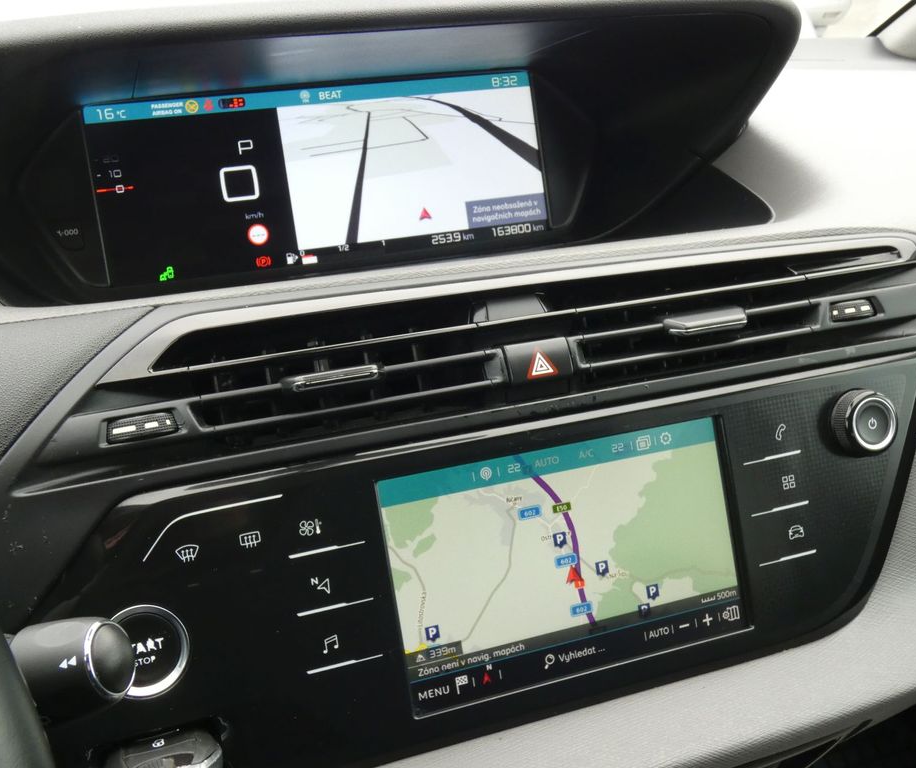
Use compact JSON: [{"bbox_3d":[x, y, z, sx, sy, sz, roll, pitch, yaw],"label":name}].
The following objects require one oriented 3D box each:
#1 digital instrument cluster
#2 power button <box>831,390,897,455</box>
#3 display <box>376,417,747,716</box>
[{"bbox_3d":[-0.080,-0.134,0.713,0.290,0.108,0.016,-10,3,-19],"label":"digital instrument cluster"},{"bbox_3d":[0.183,0.018,0.503,0.029,0.029,0.014,-10,2,-19],"label":"power button"},{"bbox_3d":[0.047,0.072,0.468,0.156,0.094,0.012,-10,2,-19],"label":"display"}]

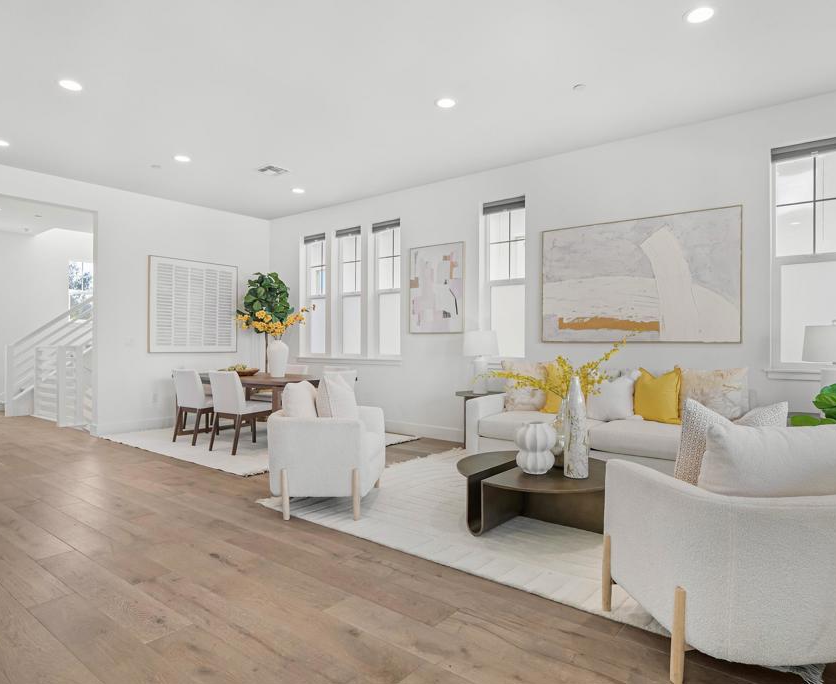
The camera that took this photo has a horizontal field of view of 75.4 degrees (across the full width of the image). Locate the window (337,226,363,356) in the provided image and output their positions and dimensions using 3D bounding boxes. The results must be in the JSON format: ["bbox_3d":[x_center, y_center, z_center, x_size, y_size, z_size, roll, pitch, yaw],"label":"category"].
[{"bbox_3d":[-0.952,-0.671,7.457,0.560,1.750,0.120,0,0,39],"label":"window"}]

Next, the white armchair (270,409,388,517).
[{"bbox_3d":[-0.659,0.840,4.007,0.740,0.680,0.820,0,0,4],"label":"white armchair"}]

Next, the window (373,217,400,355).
[{"bbox_3d":[-0.399,-0.681,6.991,0.560,1.740,0.120,0,0,38],"label":"window"}]

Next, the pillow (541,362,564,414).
[{"bbox_3d":[1.344,0.430,4.981,0.440,0.470,0.150,0,-15,39],"label":"pillow"}]

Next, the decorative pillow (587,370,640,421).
[{"bbox_3d":[1.750,0.487,4.828,0.460,0.440,0.160,0,-15,38],"label":"decorative pillow"}]

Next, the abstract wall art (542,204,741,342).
[{"bbox_3d":[1.980,-0.556,5.002,1.775,1.140,0.045,0,0,38],"label":"abstract wall art"}]

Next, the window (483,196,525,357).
[{"bbox_3d":[0.939,-0.689,5.944,0.560,1.730,0.120,0,0,39],"label":"window"}]

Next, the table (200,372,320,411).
[{"bbox_3d":[-1.955,0.790,6.446,2.280,0.760,0.900,0,0,38],"label":"table"}]

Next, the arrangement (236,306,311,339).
[{"bbox_3d":[-1.668,-0.215,6.240,0.800,0.380,0.620,0,0,-15],"label":"arrangement"}]

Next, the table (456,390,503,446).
[{"bbox_3d":[0.685,0.858,5.712,0.430,0.620,0.460,0,0,39],"label":"table"}]

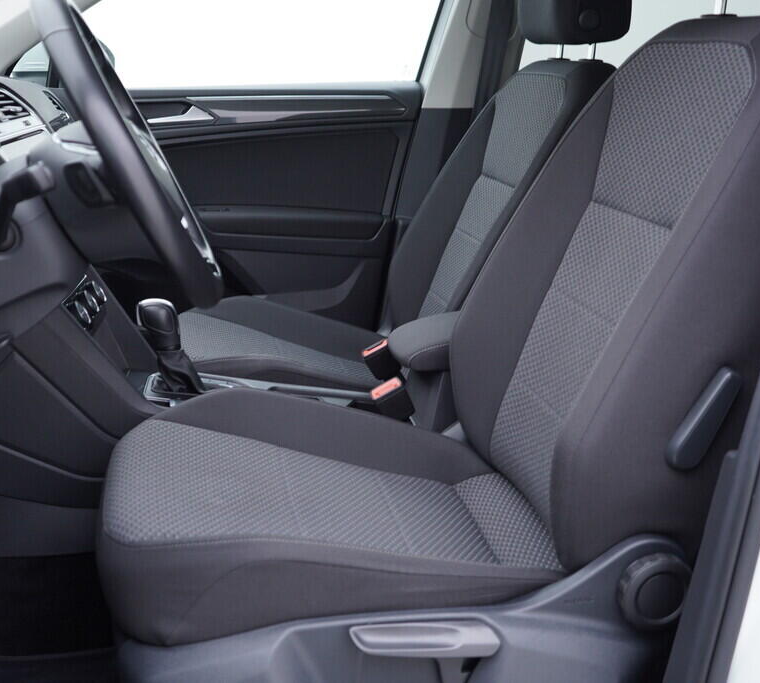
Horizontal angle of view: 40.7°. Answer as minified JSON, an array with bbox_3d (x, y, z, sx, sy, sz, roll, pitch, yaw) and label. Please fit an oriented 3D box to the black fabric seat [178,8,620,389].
[{"bbox_3d":[0.033,-0.202,1.847,0.830,1.030,0.540,-2,15,-6],"label":"black fabric seat"}]

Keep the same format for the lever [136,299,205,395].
[{"bbox_3d":[-0.301,0.007,1.477,0.072,0.135,0.060,-17,16,-2],"label":"lever"}]

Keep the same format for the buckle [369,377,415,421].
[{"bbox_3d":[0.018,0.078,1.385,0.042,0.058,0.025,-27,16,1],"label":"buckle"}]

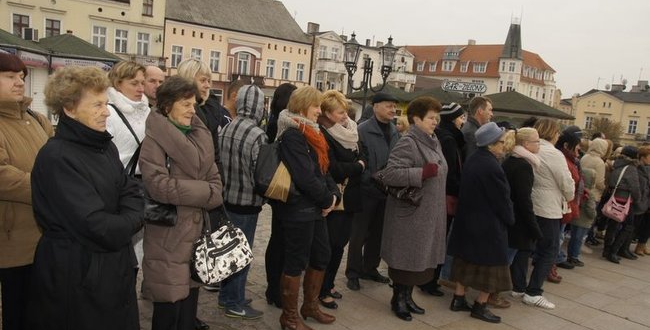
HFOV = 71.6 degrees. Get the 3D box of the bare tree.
[{"bbox_3d":[23.382,-1.773,38.082,3.300,4.460,3.300,5,4,0],"label":"bare tree"}]

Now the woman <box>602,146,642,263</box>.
[{"bbox_3d":[4.019,0.505,6.013,0.420,1.520,0.500,6,5,10],"label":"woman"}]

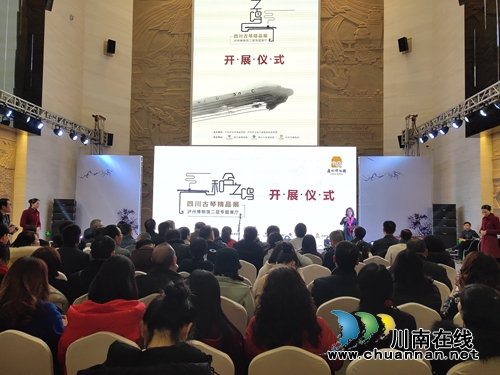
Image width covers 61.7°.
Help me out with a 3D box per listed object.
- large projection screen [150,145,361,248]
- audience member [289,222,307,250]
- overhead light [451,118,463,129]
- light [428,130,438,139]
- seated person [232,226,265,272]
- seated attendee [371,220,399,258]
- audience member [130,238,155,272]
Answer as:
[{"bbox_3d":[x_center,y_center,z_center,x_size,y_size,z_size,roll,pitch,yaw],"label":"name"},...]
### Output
[{"bbox_3d":[0.160,0.300,12.200,5.880,2.950,0.150,1,-3,2],"label":"large projection screen"},{"bbox_3d":[0.809,1.228,6.929,0.470,1.290,0.750,1,-3,2],"label":"audience member"},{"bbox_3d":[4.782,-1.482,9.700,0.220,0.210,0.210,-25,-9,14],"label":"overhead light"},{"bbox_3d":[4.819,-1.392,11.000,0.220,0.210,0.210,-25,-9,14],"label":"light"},{"bbox_3d":[-0.016,1.197,5.929,0.520,1.300,0.750,1,-3,2],"label":"seated person"},{"bbox_3d":[2.262,1.223,7.029,0.520,1.330,0.750,1,-3,-1],"label":"seated attendee"},{"bbox_3d":[-1.069,1.179,4.578,0.500,1.250,0.720,0,-3,10],"label":"audience member"}]

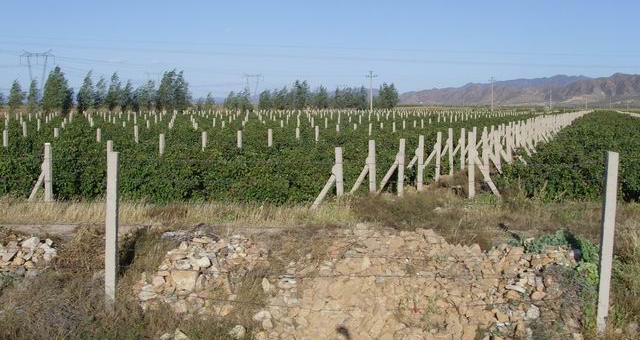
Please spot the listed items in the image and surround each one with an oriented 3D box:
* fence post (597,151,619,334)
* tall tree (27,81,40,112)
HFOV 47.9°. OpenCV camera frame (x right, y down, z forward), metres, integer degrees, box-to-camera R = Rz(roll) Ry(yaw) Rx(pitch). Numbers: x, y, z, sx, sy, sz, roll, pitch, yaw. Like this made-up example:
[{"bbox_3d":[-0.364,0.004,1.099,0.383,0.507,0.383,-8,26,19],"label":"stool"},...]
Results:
[{"bbox_3d":[2.795,0.717,7.050,0.103,1.815,0.100,1,5,0],"label":"fence post"},{"bbox_3d":[-71.516,-18.472,180.000,3.495,8.237,3.495,0,5,0],"label":"tall tree"}]

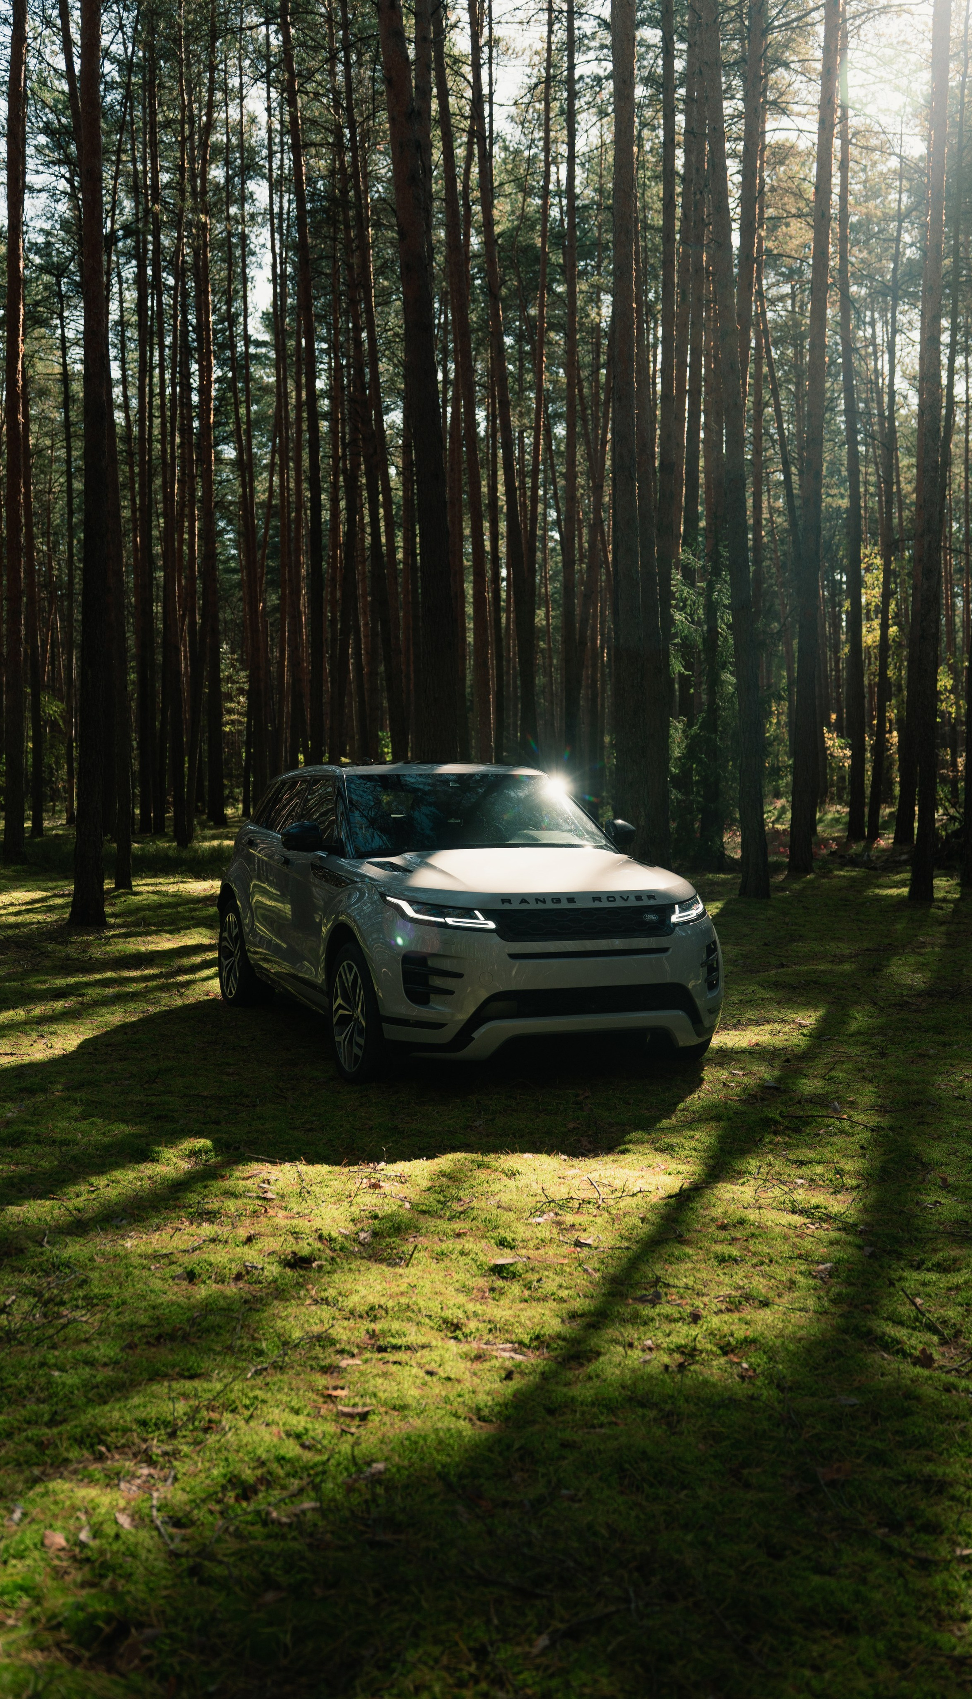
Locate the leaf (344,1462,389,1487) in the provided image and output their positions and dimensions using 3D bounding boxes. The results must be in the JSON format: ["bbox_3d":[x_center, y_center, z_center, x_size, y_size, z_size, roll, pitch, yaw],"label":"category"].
[{"bbox_3d":[-0.253,1.324,3.294,0.100,0.020,0.055,-2,3,-33],"label":"leaf"}]

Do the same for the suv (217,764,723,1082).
[{"bbox_3d":[-0.274,0.258,9.065,2.000,1.630,4.370,-1,3,-22],"label":"suv"}]

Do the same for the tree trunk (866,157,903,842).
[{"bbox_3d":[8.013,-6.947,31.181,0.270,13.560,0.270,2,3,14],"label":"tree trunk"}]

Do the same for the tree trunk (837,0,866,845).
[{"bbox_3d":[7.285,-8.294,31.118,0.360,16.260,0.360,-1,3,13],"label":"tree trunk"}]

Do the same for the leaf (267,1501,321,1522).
[{"bbox_3d":[-0.387,1.331,3.127,0.110,0.025,0.060,0,3,-8],"label":"leaf"}]

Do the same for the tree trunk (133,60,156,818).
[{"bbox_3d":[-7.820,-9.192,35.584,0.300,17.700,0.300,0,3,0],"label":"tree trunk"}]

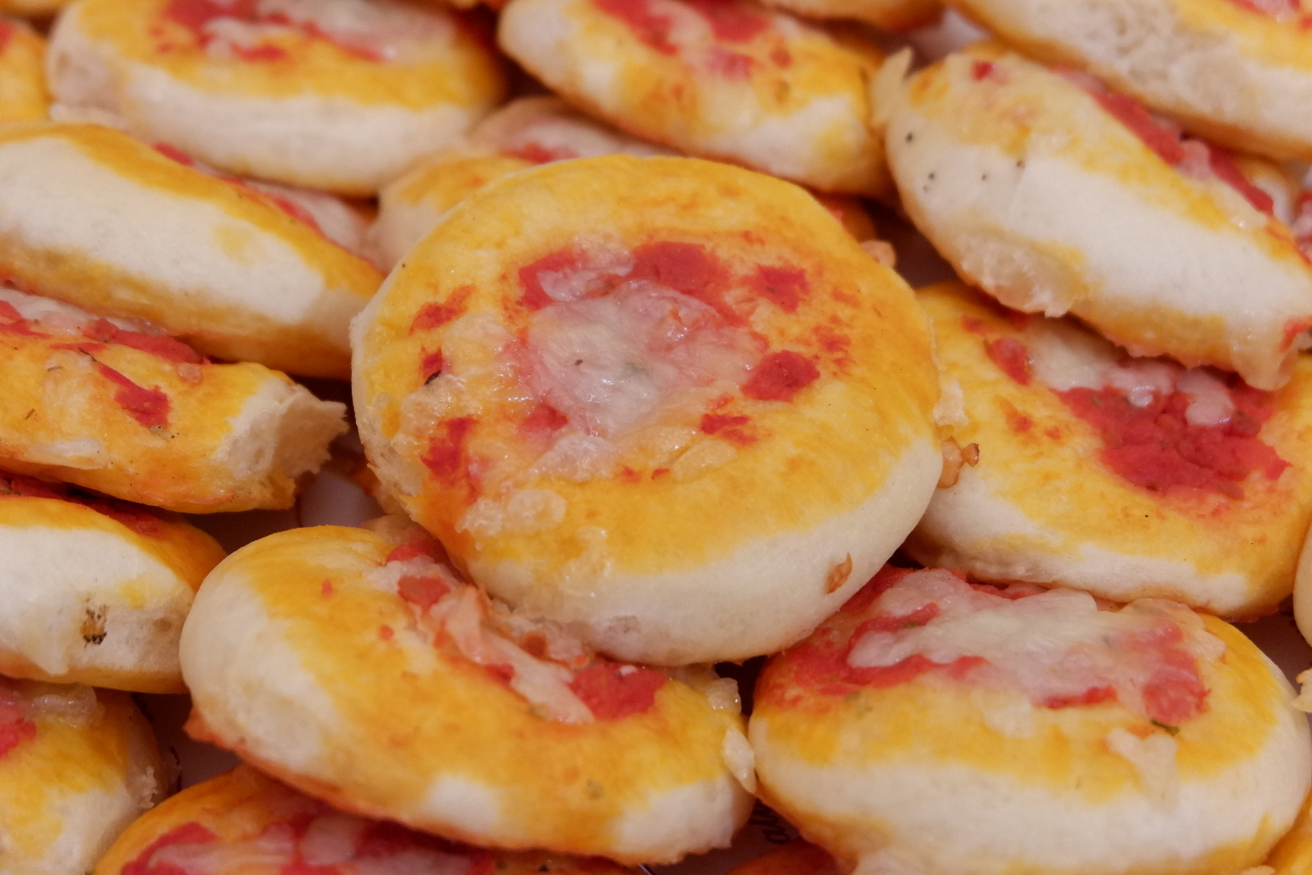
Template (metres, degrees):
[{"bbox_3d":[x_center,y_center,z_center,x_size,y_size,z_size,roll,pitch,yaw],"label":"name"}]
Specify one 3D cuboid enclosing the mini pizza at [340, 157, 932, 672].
[{"bbox_3d":[-0.001,-0.005,0.357,0.077,0.021,0.077,0,53,0],"label":"mini pizza"}]

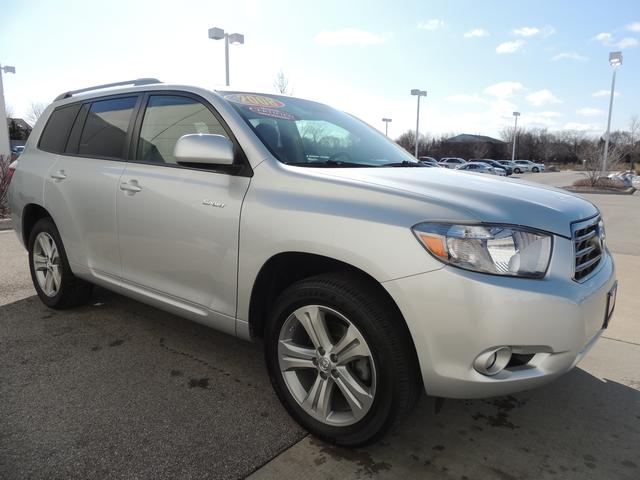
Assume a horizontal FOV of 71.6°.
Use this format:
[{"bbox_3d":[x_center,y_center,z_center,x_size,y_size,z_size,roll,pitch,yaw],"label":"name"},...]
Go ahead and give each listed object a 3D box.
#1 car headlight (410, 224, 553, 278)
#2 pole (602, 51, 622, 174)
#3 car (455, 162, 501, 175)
[{"bbox_3d":[0.579,0.037,1.578,0.380,0.200,0.360,8,13,38],"label":"car headlight"},{"bbox_3d":[15.498,-6.521,23.730,0.500,6.600,1.600,8,13,38],"label":"pole"},{"bbox_3d":[17.344,-7.634,47.358,4.700,1.440,1.800,8,13,38],"label":"car"}]

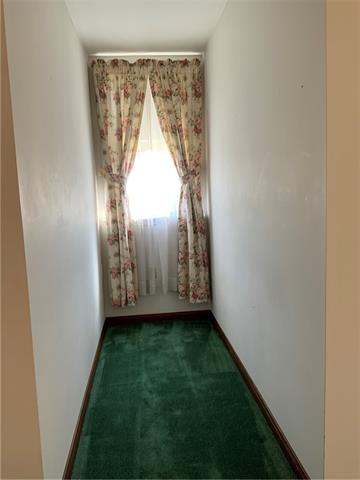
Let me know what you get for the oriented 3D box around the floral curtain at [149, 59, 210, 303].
[{"bbox_3d":[0.007,-0.478,3.552,0.465,2.110,0.110,-3,8,-5],"label":"floral curtain"}]

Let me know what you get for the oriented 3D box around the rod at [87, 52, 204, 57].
[{"bbox_3d":[-0.286,-1.566,3.402,0.960,0.022,0.025,-3,8,-5],"label":"rod"}]

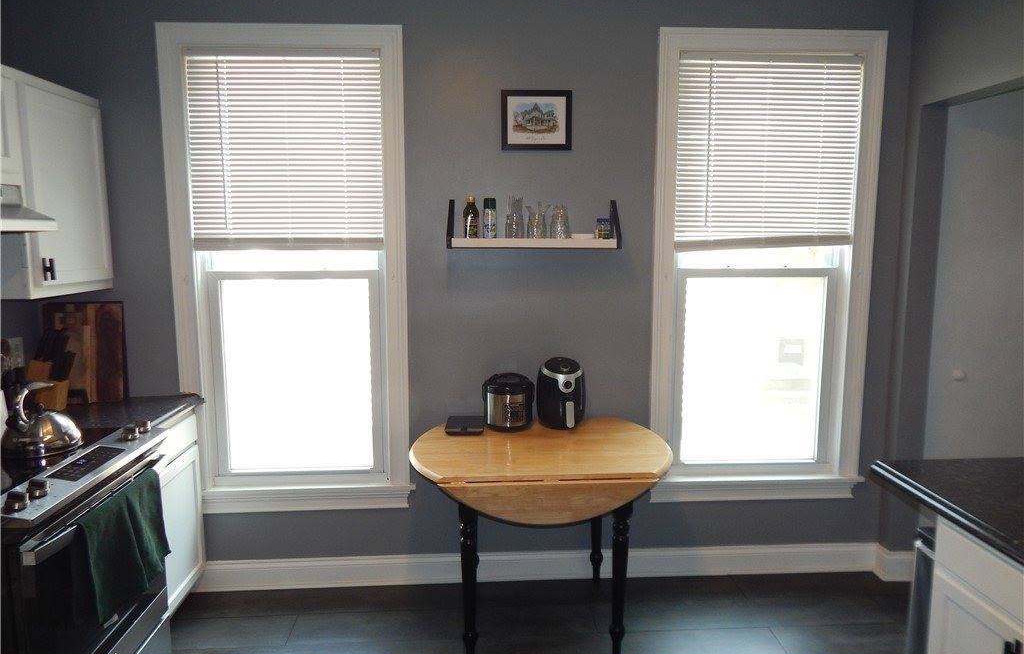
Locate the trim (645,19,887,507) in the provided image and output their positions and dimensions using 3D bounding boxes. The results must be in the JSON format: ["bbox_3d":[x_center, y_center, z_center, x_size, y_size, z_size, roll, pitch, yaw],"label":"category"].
[{"bbox_3d":[1.093,-0.227,2.953,0.995,2.027,0.070,-1,7,-3],"label":"trim"}]

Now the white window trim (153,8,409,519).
[{"bbox_3d":[-0.931,-0.208,2.863,1.000,2.031,0.070,-1,7,-3],"label":"white window trim"}]

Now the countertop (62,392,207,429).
[{"bbox_3d":[-1.613,0.346,2.654,0.665,0.040,0.514,-1,7,-3],"label":"countertop"}]

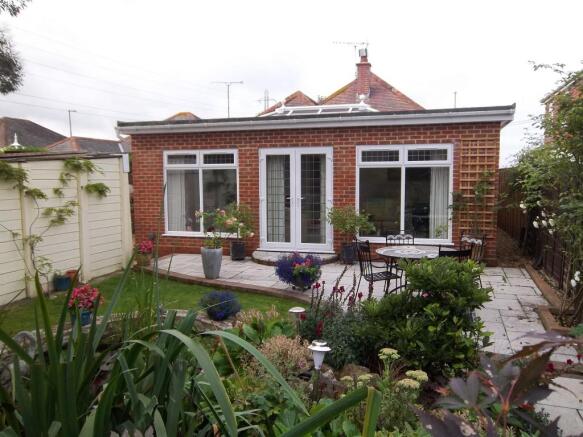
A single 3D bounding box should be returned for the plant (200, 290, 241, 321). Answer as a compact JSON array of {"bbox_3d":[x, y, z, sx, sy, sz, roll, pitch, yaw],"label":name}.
[{"bbox_3d":[-0.798,0.944,5.300,0.450,0.340,0.440,0,4,0],"label":"plant"}]

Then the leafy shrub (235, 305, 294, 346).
[{"bbox_3d":[-0.263,1.054,4.600,0.580,0.420,0.520,-1,5,0],"label":"leafy shrub"}]

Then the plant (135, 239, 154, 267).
[{"bbox_3d":[-2.641,0.586,8.500,0.360,0.500,0.360,0,4,0],"label":"plant"}]

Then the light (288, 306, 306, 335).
[{"bbox_3d":[0.052,0.954,4.050,0.145,0.350,0.145,0,4,0],"label":"light"}]

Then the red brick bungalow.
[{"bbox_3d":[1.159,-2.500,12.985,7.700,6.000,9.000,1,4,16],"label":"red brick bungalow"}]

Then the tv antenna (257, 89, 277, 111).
[{"bbox_3d":[-1.113,-5.300,21.000,0.880,1.000,0.350,-1,5,0],"label":"tv antenna"}]

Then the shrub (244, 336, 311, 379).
[{"bbox_3d":[-0.108,1.027,3.650,0.510,0.360,0.460,0,4,0],"label":"shrub"}]

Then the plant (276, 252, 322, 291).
[{"bbox_3d":[0.104,0.792,7.020,0.690,0.540,0.640,-1,5,0],"label":"plant"}]

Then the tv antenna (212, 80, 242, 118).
[{"bbox_3d":[-2.647,-4.942,19.500,1.250,1.550,0.350,-1,5,0],"label":"tv antenna"}]

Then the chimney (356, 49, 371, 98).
[{"bbox_3d":[2.695,-5.394,17.600,0.520,1.780,0.520,1,5,16],"label":"chimney"}]

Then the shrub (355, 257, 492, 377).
[{"bbox_3d":[1.026,0.728,3.720,1.040,0.860,0.900,0,4,0],"label":"shrub"}]

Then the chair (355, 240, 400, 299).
[{"bbox_3d":[1.060,0.710,5.700,0.510,0.880,0.470,-2,6,-19],"label":"chair"}]

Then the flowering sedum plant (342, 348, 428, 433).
[{"bbox_3d":[0.562,1.031,2.850,0.500,0.480,0.450,0,4,0],"label":"flowering sedum plant"}]

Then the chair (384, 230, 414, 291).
[{"bbox_3d":[1.349,0.589,5.680,0.420,0.880,0.500,0,4,3],"label":"chair"}]

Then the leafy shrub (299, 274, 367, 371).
[{"bbox_3d":[0.365,0.900,4.200,0.600,0.800,0.580,-1,5,0],"label":"leafy shrub"}]

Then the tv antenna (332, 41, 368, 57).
[{"bbox_3d":[2.040,-5.860,16.300,1.220,0.500,0.400,0,4,-3],"label":"tv antenna"}]

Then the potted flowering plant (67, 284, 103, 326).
[{"bbox_3d":[-2.499,1.043,5.720,0.400,0.500,0.390,-3,6,-24],"label":"potted flowering plant"}]

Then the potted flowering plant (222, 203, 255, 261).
[{"bbox_3d":[-1.014,0.243,9.020,0.600,1.100,0.570,0,4,0],"label":"potted flowering plant"}]

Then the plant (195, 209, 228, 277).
[{"bbox_3d":[-1.297,0.415,7.740,0.530,1.130,0.500,-1,5,-10],"label":"plant"}]

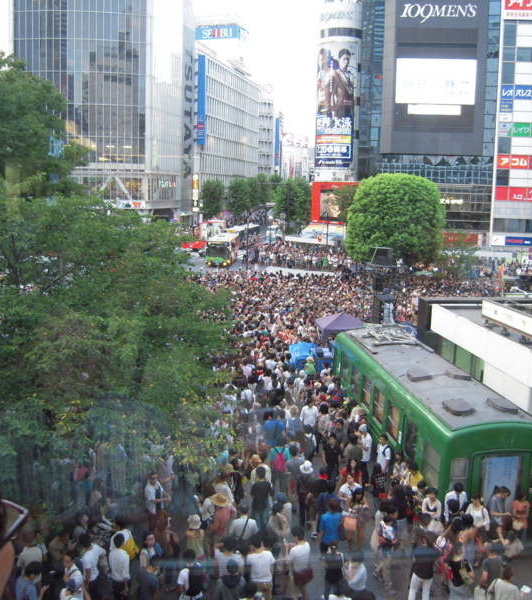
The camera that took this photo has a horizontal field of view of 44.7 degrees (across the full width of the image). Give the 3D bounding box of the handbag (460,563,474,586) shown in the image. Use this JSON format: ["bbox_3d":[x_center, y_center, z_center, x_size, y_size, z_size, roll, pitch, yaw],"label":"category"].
[{"bbox_3d":[3.826,5.199,12.300,0.280,0.400,0.140,-2,10,-17],"label":"handbag"}]

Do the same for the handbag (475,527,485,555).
[{"bbox_3d":[4.549,5.145,13.786,0.150,0.500,0.300,7,11,34],"label":"handbag"}]

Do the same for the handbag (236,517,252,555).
[{"bbox_3d":[-0.440,4.822,13.250,0.310,0.640,0.180,2,9,6],"label":"handbag"}]

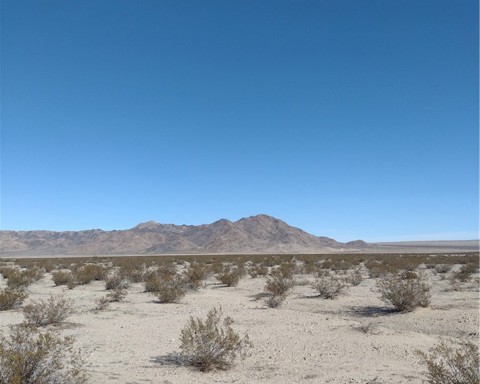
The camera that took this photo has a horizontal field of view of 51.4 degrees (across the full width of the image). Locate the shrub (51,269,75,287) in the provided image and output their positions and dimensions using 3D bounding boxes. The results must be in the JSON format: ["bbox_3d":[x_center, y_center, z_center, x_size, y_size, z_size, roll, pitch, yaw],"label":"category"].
[{"bbox_3d":[-9.473,4.563,26.811,1.242,0.941,1.143,-1,-7,0],"label":"shrub"}]

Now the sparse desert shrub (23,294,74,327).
[{"bbox_3d":[-4.526,2.790,11.833,1.228,0.707,1.167,2,-8,-20],"label":"sparse desert shrub"}]

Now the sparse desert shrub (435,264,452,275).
[{"bbox_3d":[15.305,5.818,37.598,1.354,0.707,1.286,-3,-8,22],"label":"sparse desert shrub"}]

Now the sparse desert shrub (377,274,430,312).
[{"bbox_3d":[4.579,2.800,14.062,1.514,1.052,1.438,-3,-8,17],"label":"sparse desert shrub"}]

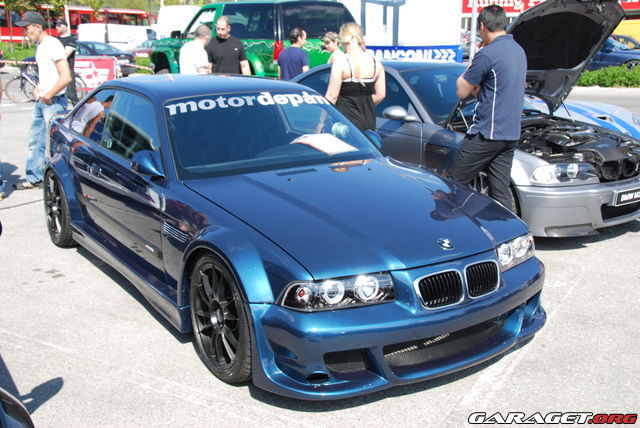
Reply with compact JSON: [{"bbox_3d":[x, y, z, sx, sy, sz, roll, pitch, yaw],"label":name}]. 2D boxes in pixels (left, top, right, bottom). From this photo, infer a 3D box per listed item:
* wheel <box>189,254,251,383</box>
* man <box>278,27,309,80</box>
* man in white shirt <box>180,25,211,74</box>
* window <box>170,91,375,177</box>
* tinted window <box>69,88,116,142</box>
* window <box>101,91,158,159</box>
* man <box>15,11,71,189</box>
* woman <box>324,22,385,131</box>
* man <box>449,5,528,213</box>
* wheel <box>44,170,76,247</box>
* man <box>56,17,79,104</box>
[{"bbox_3d":[-0.385,0.492,3.454,0.230,0.635,0.635,-9,17,-33],"label":"wheel"},{"bbox_3d":[-0.332,-1.436,8.912,0.500,1.730,0.360,11,17,36],"label":"man"},{"bbox_3d":[-1.415,-1.253,8.118,0.400,1.740,0.500,-10,17,-36],"label":"man in white shirt"},{"bbox_3d":[-0.272,-0.492,4.308,1.400,0.110,0.690,-9,52,-33],"label":"window"},{"bbox_3d":[-1.647,-0.734,5.144,0.060,0.390,0.750,15,3,-37],"label":"tinted window"},{"bbox_3d":[-1.162,-0.545,4.454,0.070,0.450,1.000,15,3,-37],"label":"window"},{"bbox_3d":[-2.885,-1.136,7.410,0.540,1.830,0.480,-5,15,-22],"label":"man"},{"bbox_3d":[0.278,-0.633,5.761,0.490,1.710,0.340,-1,14,-7],"label":"woman"},{"bbox_3d":[1.156,-0.495,4.995,0.460,1.830,0.480,11,17,36],"label":"man"},{"bbox_3d":[-1.948,-0.056,5.587,0.230,0.635,0.635,-9,17,-33],"label":"wheel"},{"bbox_3d":[-4.190,-2.261,11.904,0.420,1.810,0.500,-8,16,-29],"label":"man"}]

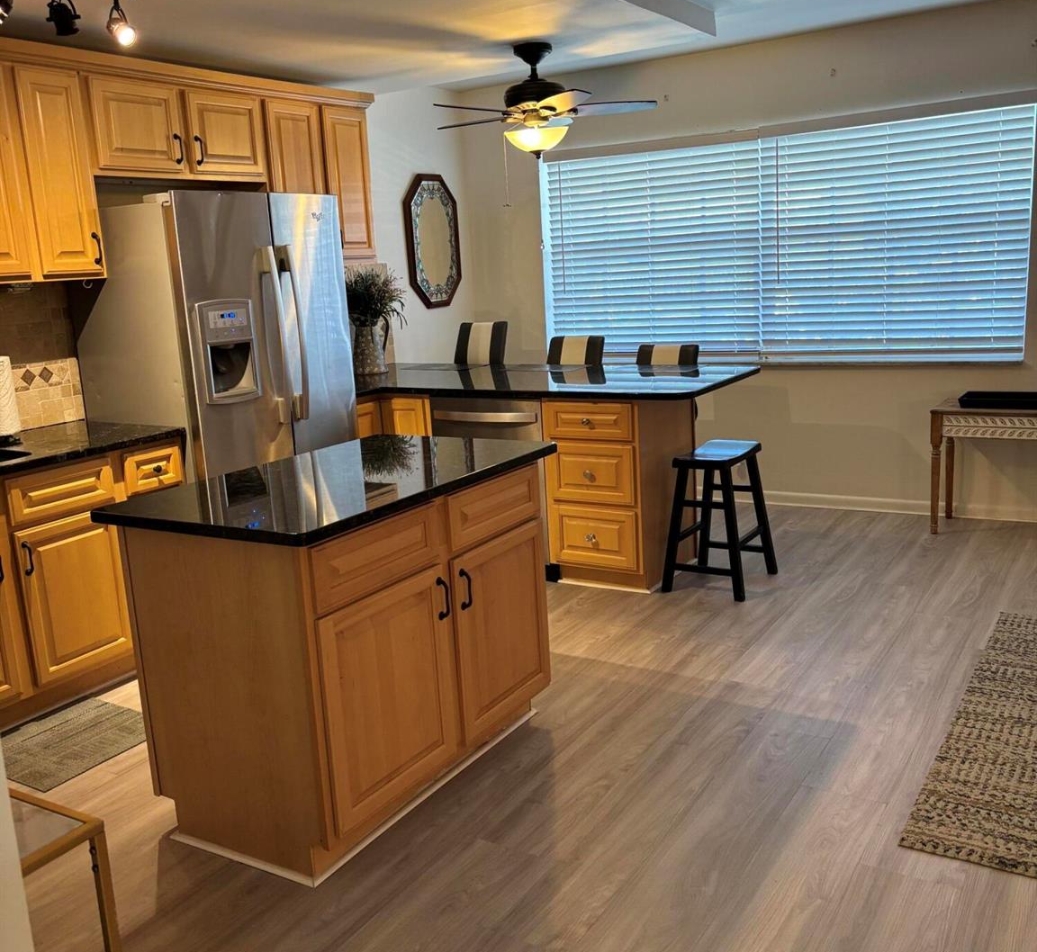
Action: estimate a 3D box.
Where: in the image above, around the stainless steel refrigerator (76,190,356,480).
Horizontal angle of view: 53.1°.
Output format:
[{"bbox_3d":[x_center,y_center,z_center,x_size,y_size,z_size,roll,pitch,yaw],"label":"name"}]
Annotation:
[{"bbox_3d":[-1.297,-0.325,4.688,0.759,1.787,0.909,4,14,33],"label":"stainless steel refrigerator"}]

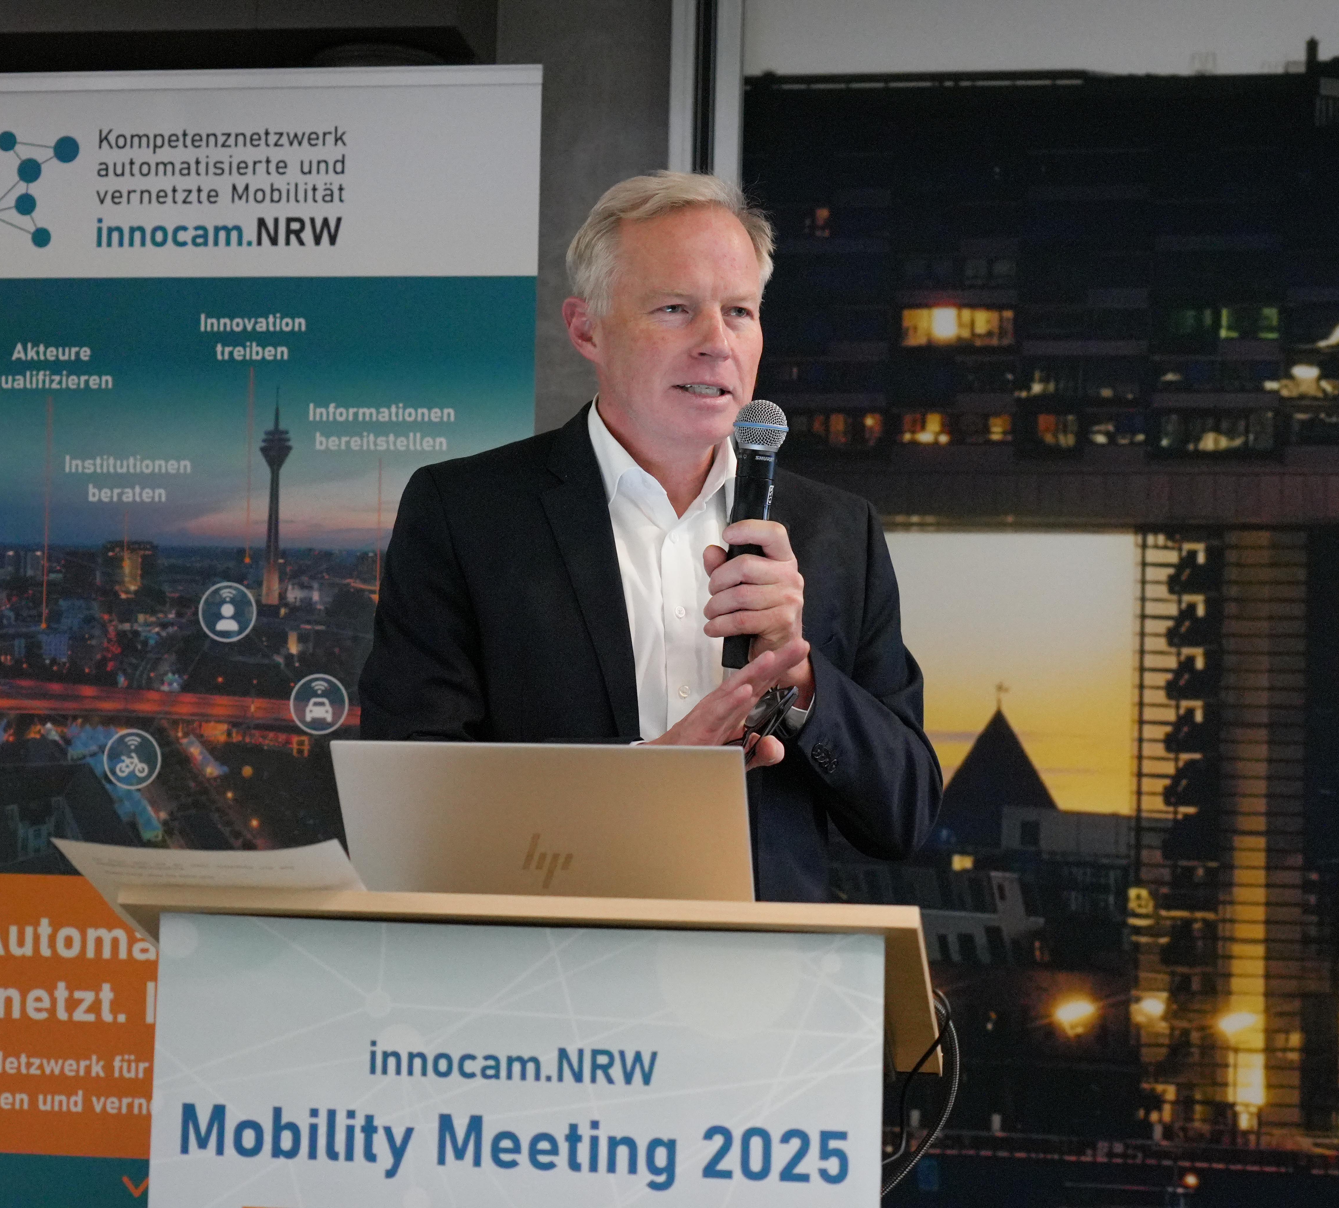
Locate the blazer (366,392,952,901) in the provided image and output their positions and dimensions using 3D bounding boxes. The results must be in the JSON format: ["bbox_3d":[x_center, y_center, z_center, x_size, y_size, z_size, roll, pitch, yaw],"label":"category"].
[{"bbox_3d":[-0.025,0.180,2.440,0.560,0.770,0.400,2,-4,-18],"label":"blazer"}]

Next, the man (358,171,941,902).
[{"bbox_3d":[-0.030,0.490,2.420,0.570,1.820,0.450,2,-4,-18],"label":"man"}]

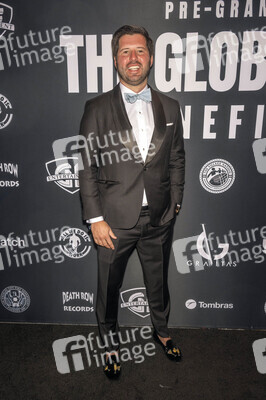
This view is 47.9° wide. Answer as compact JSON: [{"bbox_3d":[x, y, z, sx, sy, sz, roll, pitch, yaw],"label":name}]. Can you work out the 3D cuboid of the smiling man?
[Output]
[{"bbox_3d":[-0.008,0.050,1.626,0.550,1.800,0.350,-3,11,-15],"label":"smiling man"}]

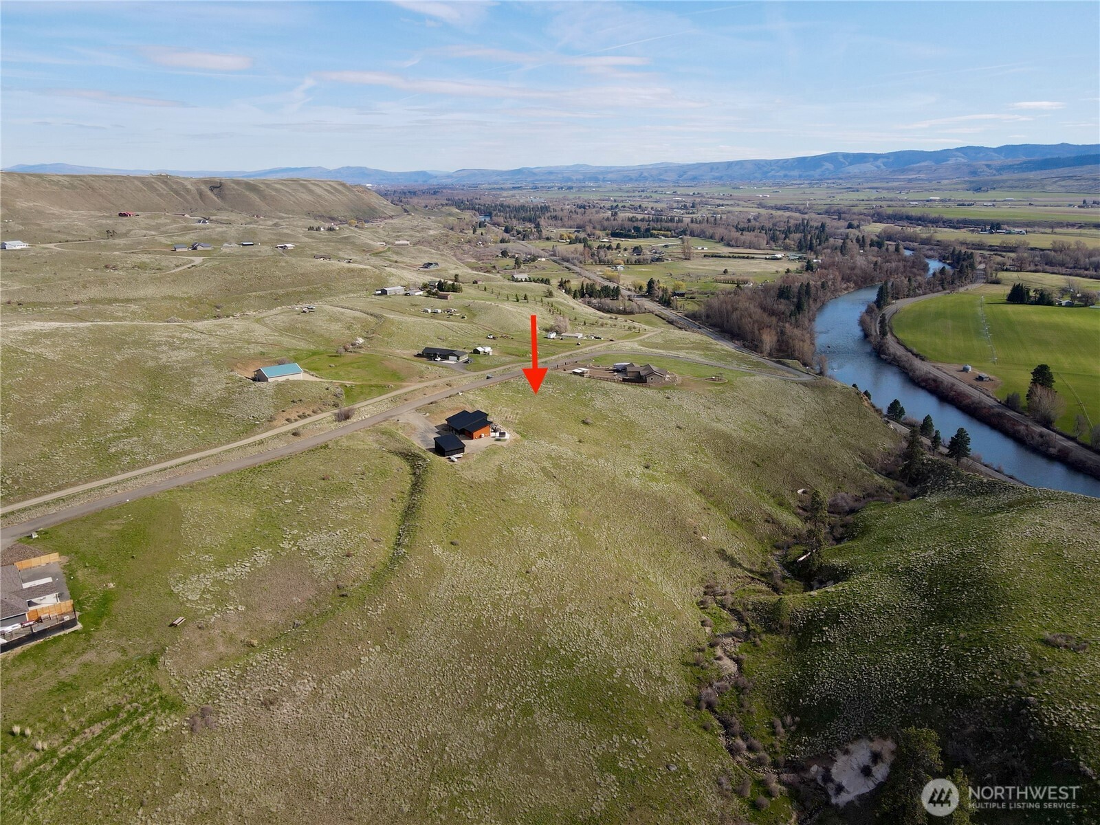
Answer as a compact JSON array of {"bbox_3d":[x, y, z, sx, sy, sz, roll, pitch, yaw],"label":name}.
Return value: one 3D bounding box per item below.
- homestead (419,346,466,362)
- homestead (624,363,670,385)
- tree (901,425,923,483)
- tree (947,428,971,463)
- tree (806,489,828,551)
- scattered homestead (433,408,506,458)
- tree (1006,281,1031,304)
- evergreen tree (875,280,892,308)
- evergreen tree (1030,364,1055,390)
[{"bbox_3d":[-55.600,-30.670,398.010,26.000,5.000,11.500,8,19,23],"label":"homestead"},{"bbox_3d":[50.200,-20.760,397.680,16.000,6.300,23.000,-8,19,-24],"label":"homestead"},{"bbox_3d":[176.120,20.820,370.390,10.850,29.400,10.850,0,18,0],"label":"tree"},{"bbox_3d":[223.310,18.610,416.360,13.140,21.950,13.140,0,18,0],"label":"tree"},{"bbox_3d":[85.990,34.700,245.400,7.190,22.150,7.190,0,18,0],"label":"tree"},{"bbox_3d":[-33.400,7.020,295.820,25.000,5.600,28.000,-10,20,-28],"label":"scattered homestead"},{"bbox_3d":[580.640,-147.630,944.670,29.800,27.120,22.350,0,18,0],"label":"tree"},{"bbox_3d":[397.480,-139.810,908.020,20.460,34.270,17.390,0,18,0],"label":"evergreen tree"},{"bbox_3d":[339.140,-18.800,524.830,17.740,30.040,17.740,0,18,0],"label":"evergreen tree"}]

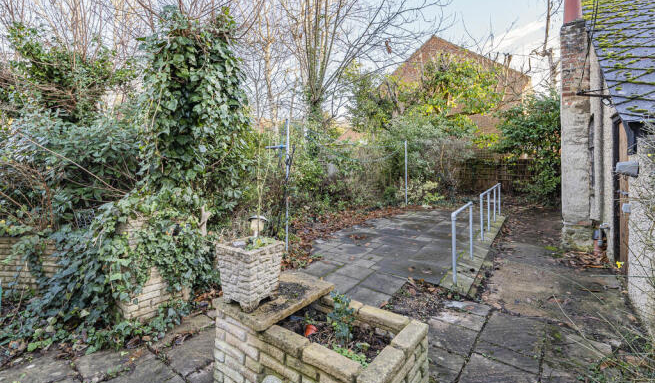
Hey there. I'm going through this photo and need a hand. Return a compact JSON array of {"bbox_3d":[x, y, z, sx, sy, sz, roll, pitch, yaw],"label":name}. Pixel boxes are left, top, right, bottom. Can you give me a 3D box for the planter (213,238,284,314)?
[{"bbox_3d":[-0.482,0.520,1.855,0.305,0.360,0.295,1,2,35],"label":"planter"}]

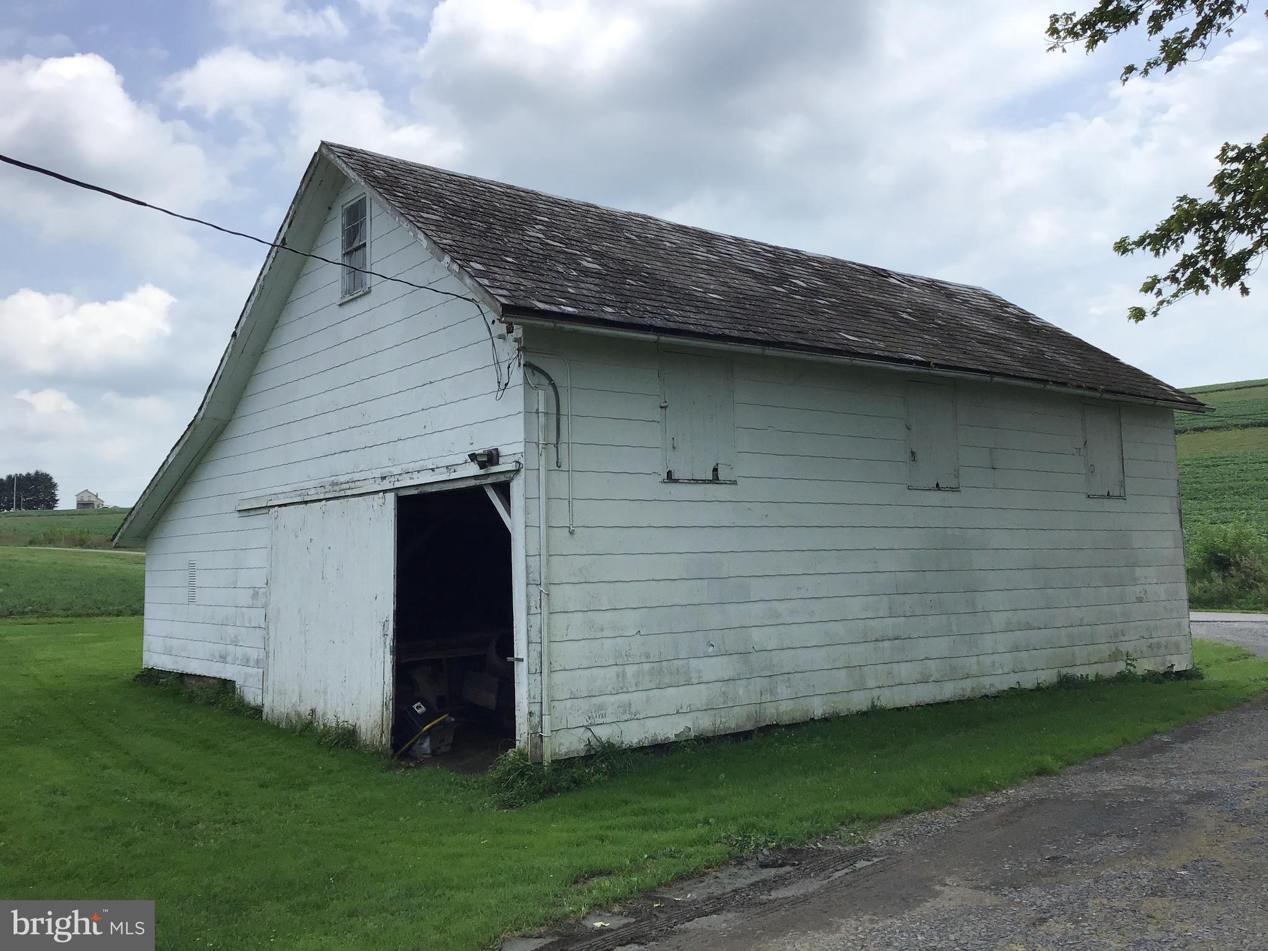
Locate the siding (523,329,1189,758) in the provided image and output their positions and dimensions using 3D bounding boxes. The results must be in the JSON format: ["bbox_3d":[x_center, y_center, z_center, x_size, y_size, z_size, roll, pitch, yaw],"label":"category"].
[{"bbox_3d":[3.857,0.799,14.431,12.290,4.120,0.200,2,-6,-37],"label":"siding"}]

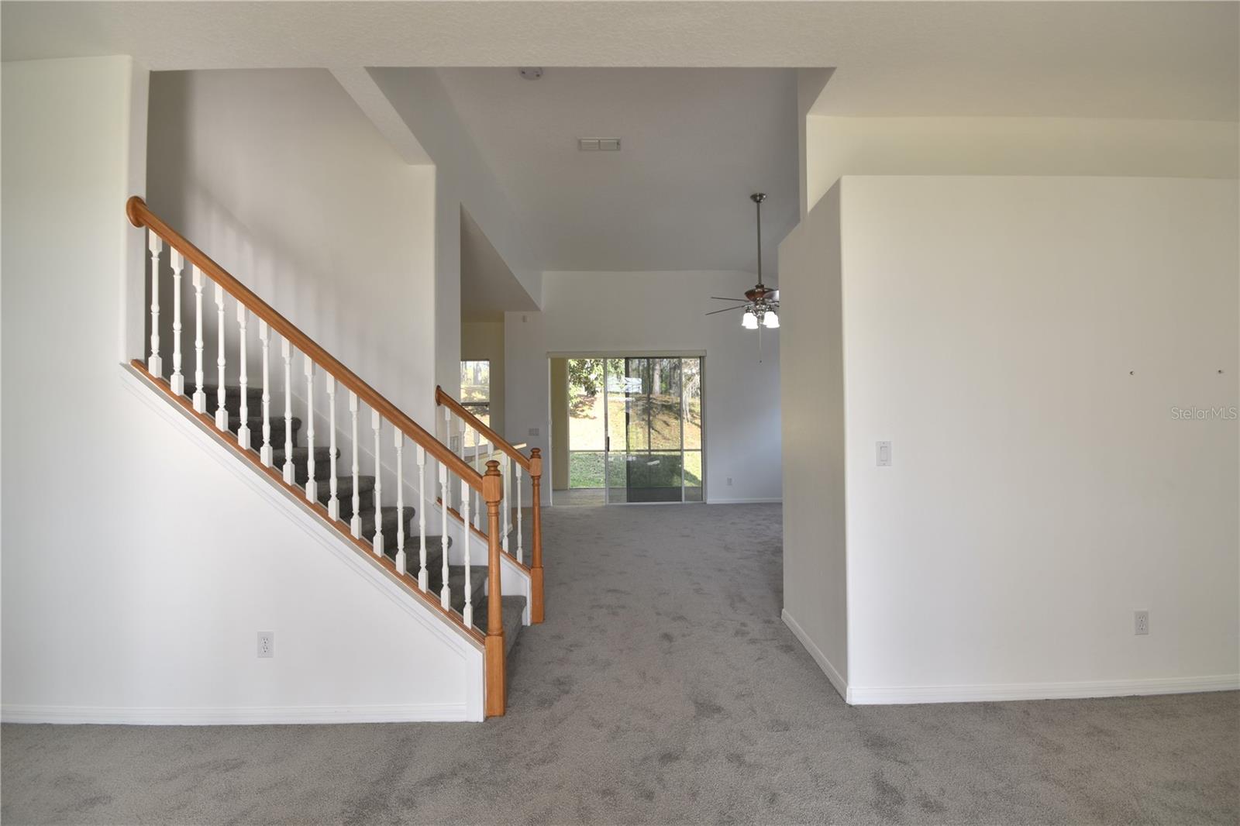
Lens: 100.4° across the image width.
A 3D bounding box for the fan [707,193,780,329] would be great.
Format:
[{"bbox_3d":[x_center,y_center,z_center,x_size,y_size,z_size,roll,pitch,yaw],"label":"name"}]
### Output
[{"bbox_3d":[1.510,-1.615,5.560,1.340,1.420,1.340,-1,-1,0],"label":"fan"}]

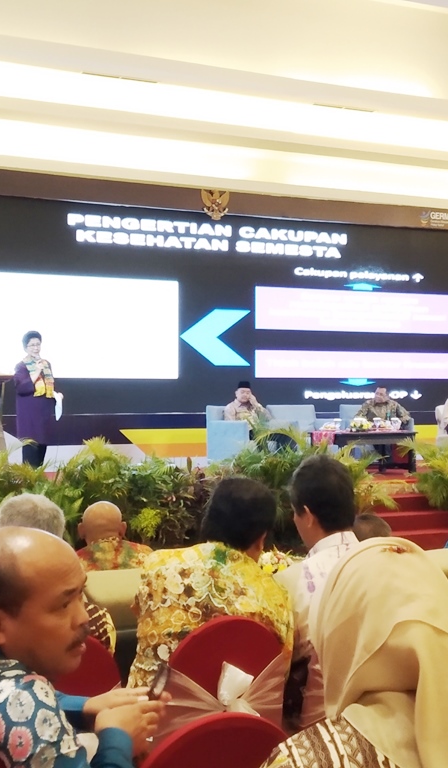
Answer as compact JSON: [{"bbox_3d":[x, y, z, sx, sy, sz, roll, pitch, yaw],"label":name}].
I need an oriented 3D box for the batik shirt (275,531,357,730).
[{"bbox_3d":[0.391,0.800,2.580,0.460,0.620,0.300,0,-1,-18],"label":"batik shirt"}]

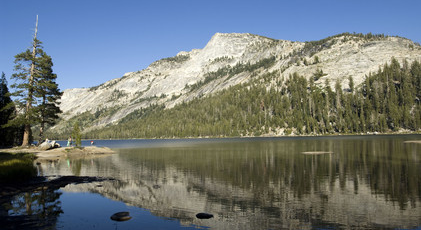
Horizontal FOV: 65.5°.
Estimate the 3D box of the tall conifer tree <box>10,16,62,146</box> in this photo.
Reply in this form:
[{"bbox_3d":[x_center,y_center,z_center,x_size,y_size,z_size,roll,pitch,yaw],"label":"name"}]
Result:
[{"bbox_3d":[-21.896,-4.429,41.178,5.728,16.545,5.441,1,-4,-28],"label":"tall conifer tree"}]

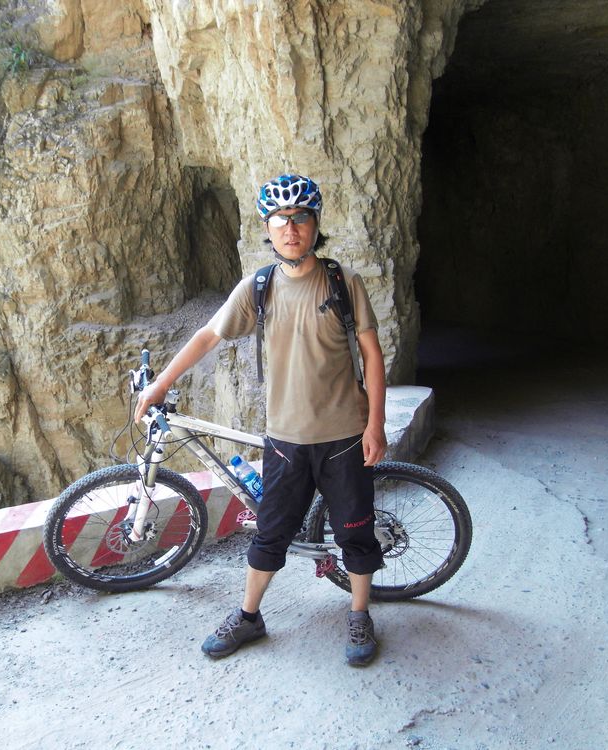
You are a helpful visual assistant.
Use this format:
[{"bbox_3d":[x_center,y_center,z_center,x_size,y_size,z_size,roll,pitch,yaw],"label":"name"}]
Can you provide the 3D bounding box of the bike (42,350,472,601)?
[{"bbox_3d":[-0.197,0.472,2.785,1.735,1.040,0.620,0,23,6],"label":"bike"}]

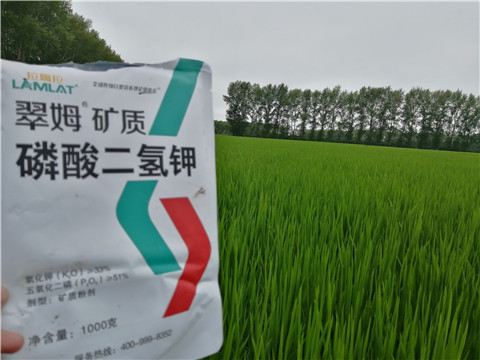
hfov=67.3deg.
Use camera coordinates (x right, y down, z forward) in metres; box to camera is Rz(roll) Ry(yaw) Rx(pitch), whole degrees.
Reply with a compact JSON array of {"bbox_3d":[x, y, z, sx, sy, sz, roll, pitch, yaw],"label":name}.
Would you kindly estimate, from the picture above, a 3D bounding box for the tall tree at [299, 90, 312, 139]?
[{"bbox_3d":[12.720,-12.430,70.000,2.800,10.700,2.900,4,7,0],"label":"tall tree"}]

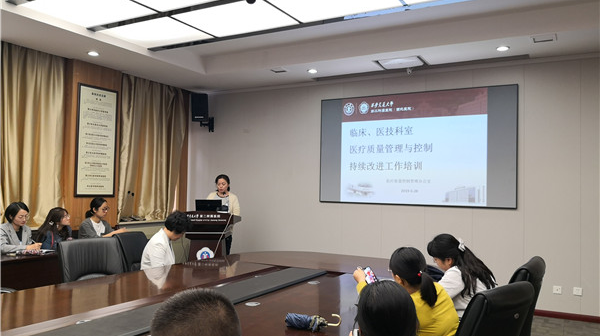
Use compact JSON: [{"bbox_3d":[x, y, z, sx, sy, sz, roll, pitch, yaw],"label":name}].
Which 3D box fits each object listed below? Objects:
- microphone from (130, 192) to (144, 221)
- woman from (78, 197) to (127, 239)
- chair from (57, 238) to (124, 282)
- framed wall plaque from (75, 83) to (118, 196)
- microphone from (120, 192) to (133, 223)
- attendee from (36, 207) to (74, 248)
[{"bbox_3d":[-2.571,0.619,7.424,0.180,0.430,0.160,0,-2,29],"label":"microphone"},{"bbox_3d":[-2.262,0.996,5.506,0.720,1.280,0.500,1,-2,18],"label":"woman"},{"bbox_3d":[-1.558,1.099,3.874,0.650,0.980,0.600,0,-2,35],"label":"chair"},{"bbox_3d":[-2.957,-0.382,6.838,0.040,1.600,0.670,0,-3,29],"label":"framed wall plaque"},{"bbox_3d":[-2.631,0.582,7.077,0.160,0.440,0.110,0,-2,29],"label":"microphone"},{"bbox_3d":[-2.619,1.016,5.073,0.620,1.180,0.480,1,-2,18],"label":"attendee"}]

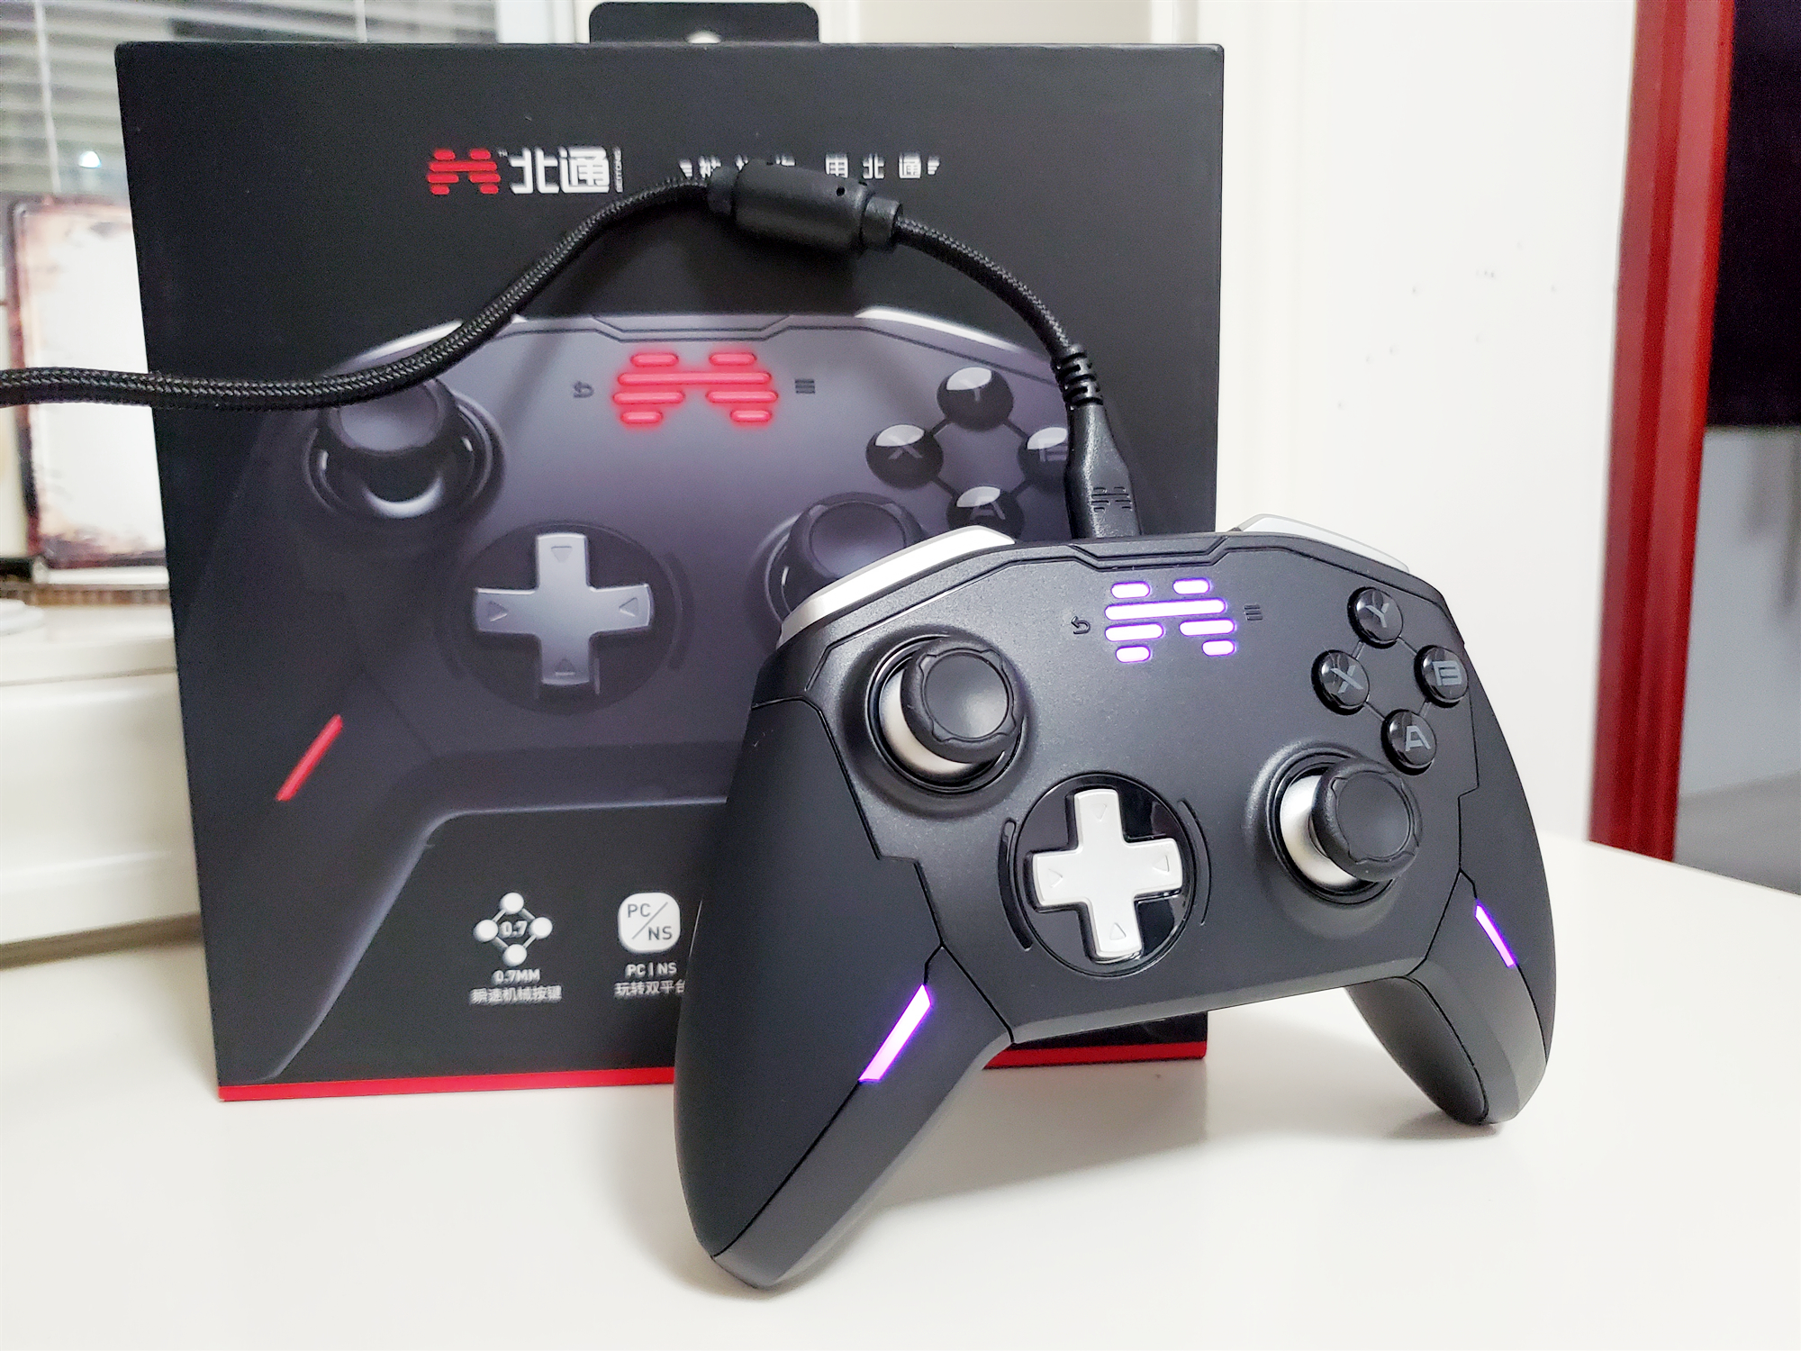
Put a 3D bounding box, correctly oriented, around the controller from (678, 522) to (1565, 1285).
[{"bbox_3d":[0.040,0.031,0.217,0.158,0.111,0.060,-4,-9,-19],"label":"controller"}]

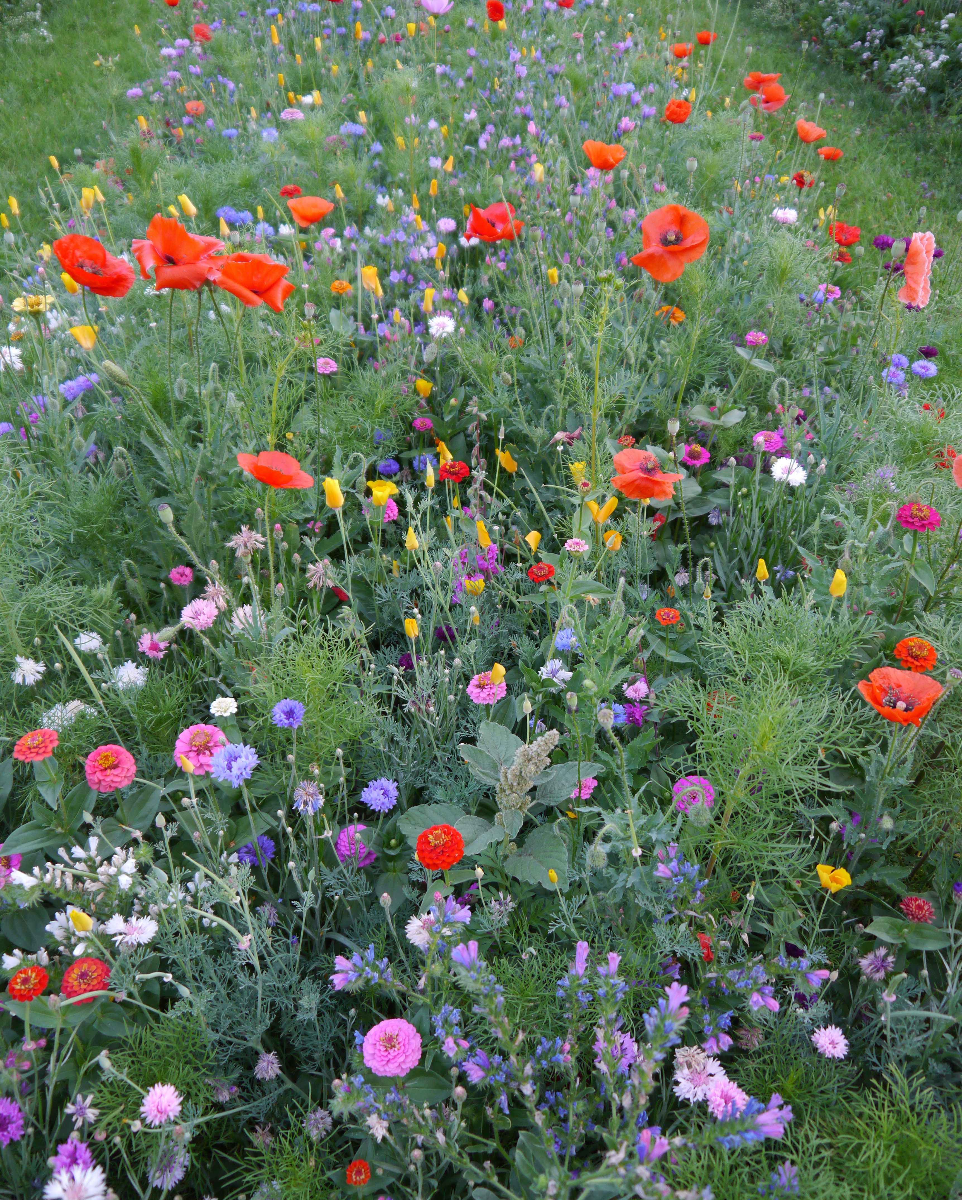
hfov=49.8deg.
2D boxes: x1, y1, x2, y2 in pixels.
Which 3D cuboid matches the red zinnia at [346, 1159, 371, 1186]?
[{"bbox_3d":[-0.121,0.563,1.020,0.025,0.016,0.025,0,40,0],"label":"red zinnia"}]

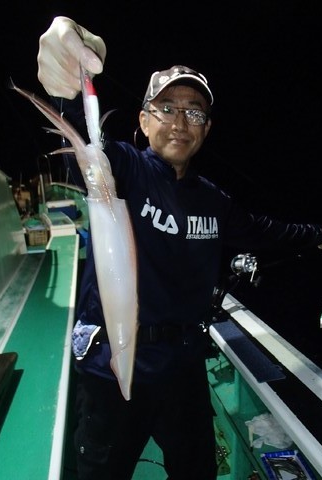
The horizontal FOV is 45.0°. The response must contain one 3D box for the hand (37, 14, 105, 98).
[{"bbox_3d":[-0.114,-0.233,0.500,0.088,0.101,0.096,-1,10,-6],"label":"hand"}]

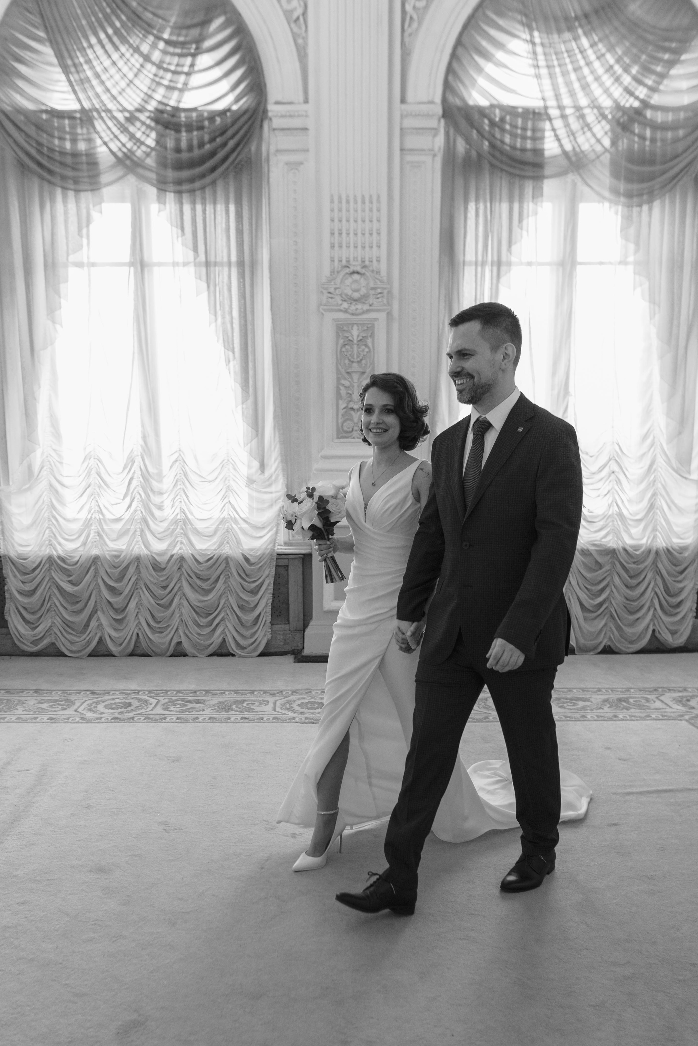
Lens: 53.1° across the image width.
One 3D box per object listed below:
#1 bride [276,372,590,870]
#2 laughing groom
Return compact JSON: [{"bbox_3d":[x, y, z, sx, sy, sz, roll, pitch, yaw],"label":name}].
[{"bbox_3d":[0.386,0.312,2.588,1.290,1.680,0.630,-6,10,-36],"label":"bride"},{"bbox_3d":[0.343,0.295,2.100,0.750,1.850,0.560,-6,10,-36],"label":"laughing groom"}]

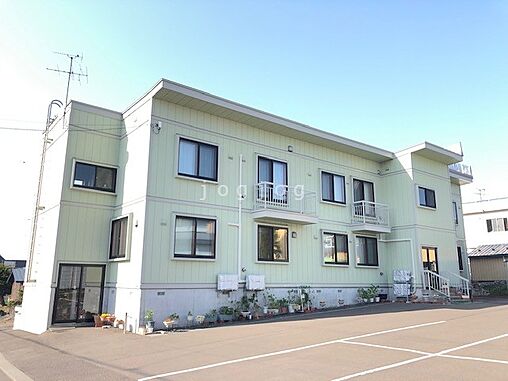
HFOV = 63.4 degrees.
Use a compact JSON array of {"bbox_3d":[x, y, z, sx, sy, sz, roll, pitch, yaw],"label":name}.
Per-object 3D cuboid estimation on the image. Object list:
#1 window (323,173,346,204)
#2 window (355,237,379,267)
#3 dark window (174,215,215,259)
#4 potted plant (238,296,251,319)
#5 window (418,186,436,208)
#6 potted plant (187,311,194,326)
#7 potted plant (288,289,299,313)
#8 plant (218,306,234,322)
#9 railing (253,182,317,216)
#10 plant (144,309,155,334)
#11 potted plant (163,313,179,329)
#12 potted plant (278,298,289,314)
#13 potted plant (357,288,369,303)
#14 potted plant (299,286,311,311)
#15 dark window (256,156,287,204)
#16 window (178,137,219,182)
[{"bbox_3d":[3.862,-0.101,19.770,1.680,1.400,0.100,10,-15,-37],"label":"window"},{"bbox_3d":[5.586,3.000,20.140,1.617,1.325,0.100,10,-15,-36],"label":"window"},{"bbox_3d":[-2.019,1.674,14.440,1.612,1.406,0.100,10,-15,-36],"label":"dark window"},{"bbox_3d":[-0.352,4.336,15.234,0.431,0.751,0.410,0,-12,0],"label":"potted plant"},{"bbox_3d":[8.819,0.390,20.831,1.573,0.928,0.100,10,-15,-36],"label":"window"},{"bbox_3d":[-2.138,4.308,13.831,0.261,0.485,0.261,0,-12,0],"label":"potted plant"},{"bbox_3d":[1.608,4.474,16.725,0.395,0.905,0.395,0,-12,0],"label":"potted plant"},{"bbox_3d":[-0.980,4.411,14.647,0.520,0.530,0.320,10,-15,-37],"label":"plant"},{"bbox_3d":[1.357,0.447,17.089,2.712,1.061,0.734,9,-15,-35],"label":"railing"},{"bbox_3d":[-3.258,4.114,12.905,0.330,0.750,0.320,10,-15,-37],"label":"plant"},{"bbox_3d":[-2.649,4.124,13.034,0.472,0.492,0.448,10,-15,-36],"label":"potted plant"},{"bbox_3d":[1.182,4.598,16.320,0.360,0.560,0.350,10,-15,-37],"label":"potted plant"},{"bbox_3d":[4.969,4.808,18.817,0.511,0.622,0.486,10,-15,-36],"label":"potted plant"},{"bbox_3d":[2.049,4.383,16.675,0.453,0.945,0.430,0,-12,0],"label":"potted plant"},{"bbox_3d":[0.831,-0.421,17.320,1.620,1.840,0.120,9,-15,-35],"label":"dark window"},{"bbox_3d":[-2.042,-1.125,15.403,1.676,1.400,0.120,10,-15,-37],"label":"window"}]

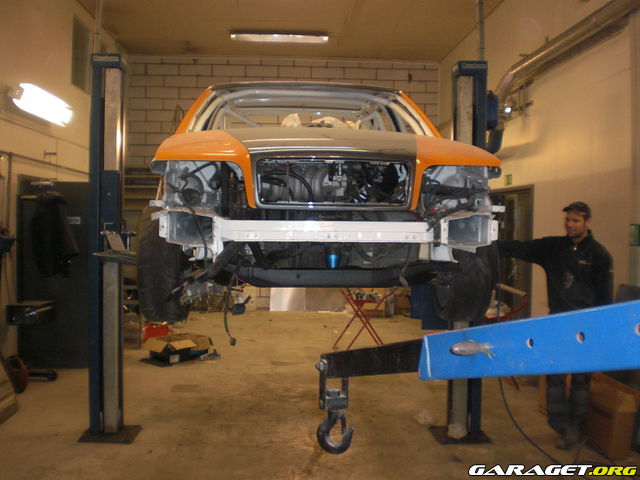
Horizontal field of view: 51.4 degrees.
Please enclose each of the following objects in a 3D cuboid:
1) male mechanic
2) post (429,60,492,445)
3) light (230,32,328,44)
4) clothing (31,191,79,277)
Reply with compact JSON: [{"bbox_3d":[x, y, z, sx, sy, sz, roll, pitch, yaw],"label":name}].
[{"bbox_3d":[1.711,0.594,4.976,0.950,1.770,0.400,1,1,24],"label":"male mechanic"},{"bbox_3d":[1.078,0.062,5.005,0.370,2.820,0.380,1,1,-2],"label":"post"},{"bbox_3d":[-0.643,-3.204,10.556,1.550,0.100,0.150,1,1,-3],"label":"light"},{"bbox_3d":[-2.812,-0.069,7.050,0.480,0.900,0.250,0,1,-6],"label":"clothing"}]

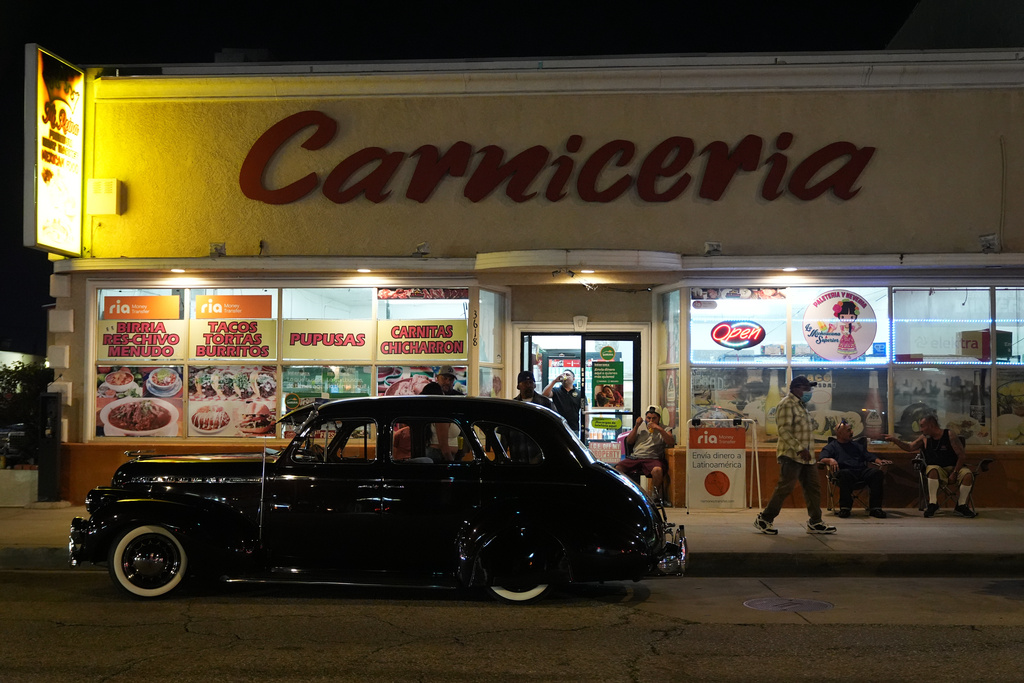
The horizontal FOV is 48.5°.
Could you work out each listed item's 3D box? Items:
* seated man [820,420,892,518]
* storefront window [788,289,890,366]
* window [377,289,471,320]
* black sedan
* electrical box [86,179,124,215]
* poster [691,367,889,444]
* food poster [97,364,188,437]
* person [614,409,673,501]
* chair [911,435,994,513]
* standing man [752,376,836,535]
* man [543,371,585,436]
[{"bbox_3d":[3.850,1.410,12.772,0.760,1.030,0.780,0,-2,2],"label":"seated man"},{"bbox_3d":[4.010,-0.193,13.924,1.195,0.962,0.070,0,-2,4],"label":"storefront window"},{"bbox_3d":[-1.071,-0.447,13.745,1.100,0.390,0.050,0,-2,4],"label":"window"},{"bbox_3d":[-1.078,1.263,9.505,4.920,1.600,1.820,0,-2,4],"label":"black sedan"},{"bbox_3d":[-5.184,-1.827,14.506,0.372,0.459,0.180,0,-2,4],"label":"electrical box"},{"bbox_3d":[3.251,0.745,13.361,2.290,0.900,0.030,0,-2,4],"label":"poster"},{"bbox_3d":[-4.754,0.769,14.539,1.143,0.912,0.030,0,-2,4],"label":"food poster"},{"bbox_3d":[1.606,1.368,13.795,0.720,1.170,0.750,0,-2,16],"label":"person"},{"bbox_3d":[4.938,1.489,12.867,0.890,0.860,0.620,0,-2,4],"label":"chair"},{"bbox_3d":[2.951,1.179,11.876,0.790,1.630,0.550,0,-2,5],"label":"standing man"},{"bbox_3d":[0.717,1.227,15.591,0.609,1.673,0.406,0,-2,17],"label":"man"}]

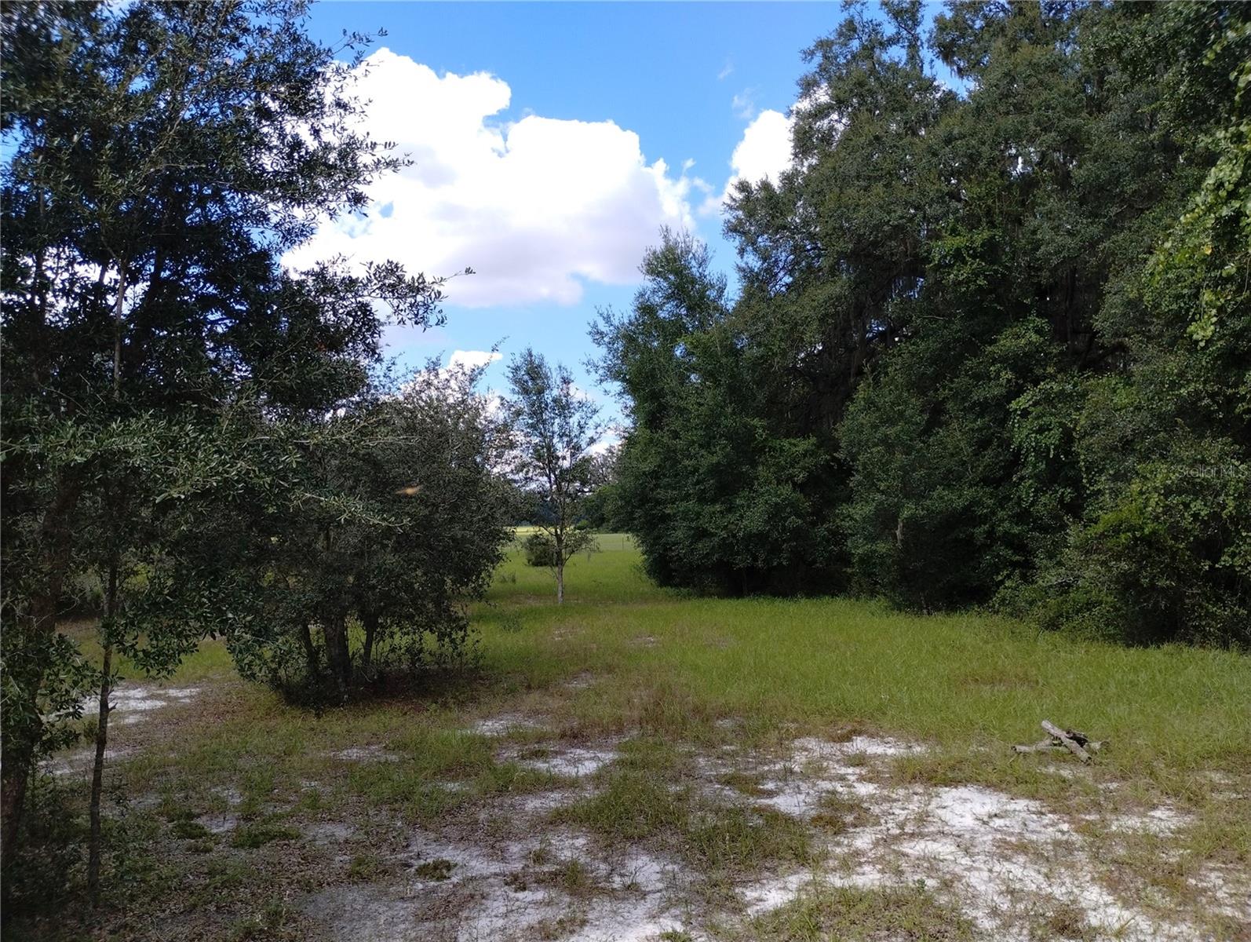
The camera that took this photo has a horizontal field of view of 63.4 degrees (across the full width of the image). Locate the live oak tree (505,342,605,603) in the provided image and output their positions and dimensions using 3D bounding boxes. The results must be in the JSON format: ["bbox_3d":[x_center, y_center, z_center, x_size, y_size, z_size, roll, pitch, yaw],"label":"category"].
[{"bbox_3d":[-2.162,0.112,31.101,2.900,7.800,2.800,0,-3,0],"label":"live oak tree"}]

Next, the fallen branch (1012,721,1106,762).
[{"bbox_3d":[4.667,2.905,10.939,0.980,0.280,0.660,0,-3,0],"label":"fallen branch"}]

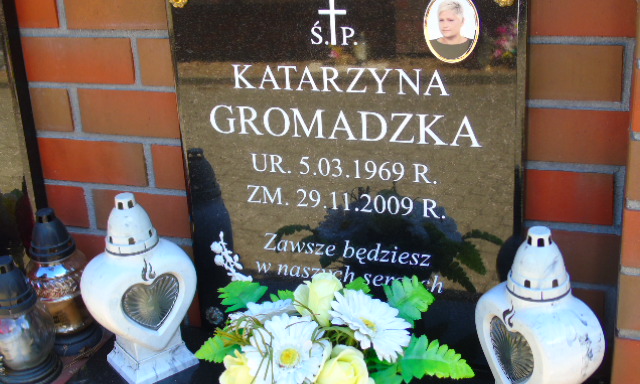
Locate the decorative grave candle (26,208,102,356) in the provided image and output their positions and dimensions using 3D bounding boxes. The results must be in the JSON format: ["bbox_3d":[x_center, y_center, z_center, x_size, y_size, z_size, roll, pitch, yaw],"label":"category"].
[{"bbox_3d":[-0.398,0.129,1.286,0.112,0.209,0.112,5,21,20],"label":"decorative grave candle"}]

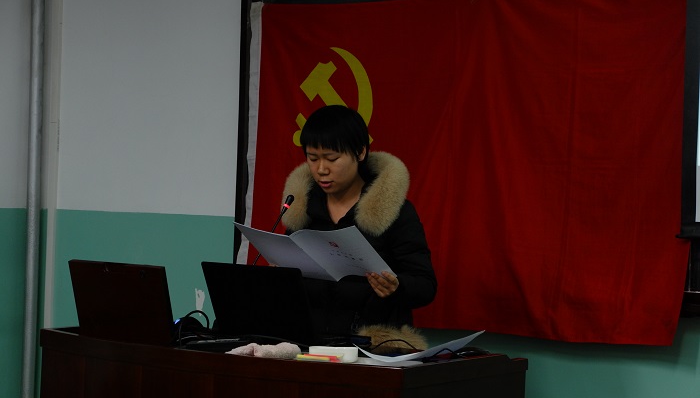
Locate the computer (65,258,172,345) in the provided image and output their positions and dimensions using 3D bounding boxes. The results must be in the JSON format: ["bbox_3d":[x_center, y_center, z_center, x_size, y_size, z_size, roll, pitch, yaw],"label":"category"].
[{"bbox_3d":[-0.563,0.291,4.031,0.373,0.222,0.235,2,0,37],"label":"computer"}]

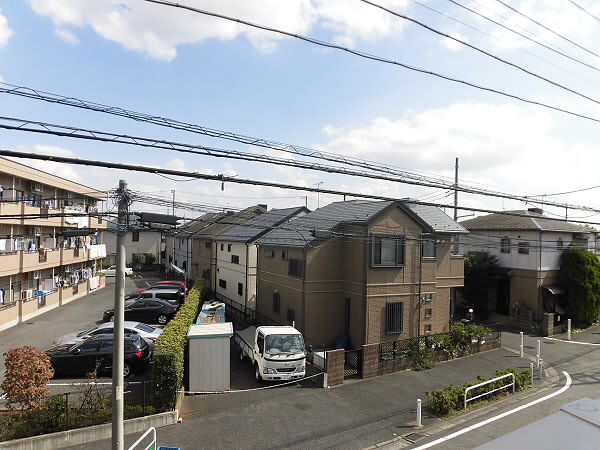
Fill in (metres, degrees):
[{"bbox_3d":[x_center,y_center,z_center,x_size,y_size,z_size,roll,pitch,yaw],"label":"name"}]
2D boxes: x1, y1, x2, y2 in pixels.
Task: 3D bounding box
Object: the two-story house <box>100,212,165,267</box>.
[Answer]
[{"bbox_3d":[-26.424,2.651,66.278,8.800,8.300,8.000,1,-2,-19],"label":"two-story house"}]

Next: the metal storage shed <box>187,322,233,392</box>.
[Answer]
[{"bbox_3d":[-3.376,4.947,15.715,1.550,2.020,2.000,1,-2,-12],"label":"metal storage shed"}]

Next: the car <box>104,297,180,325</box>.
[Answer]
[{"bbox_3d":[-9.860,5.403,26.091,4.720,1.440,1.780,1,-2,-10],"label":"car"}]

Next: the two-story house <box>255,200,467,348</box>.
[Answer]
[{"bbox_3d":[3.288,2.465,24.905,10.100,7.750,8.300,1,-1,-30],"label":"two-story house"}]

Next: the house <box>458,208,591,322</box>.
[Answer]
[{"bbox_3d":[17.130,2.744,33.125,8.000,7.900,8.500,2,-1,-32],"label":"house"}]

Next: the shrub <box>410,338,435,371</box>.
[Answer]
[{"bbox_3d":[5.242,5.513,17.944,0.950,1.280,0.720,2,-2,-32],"label":"shrub"}]

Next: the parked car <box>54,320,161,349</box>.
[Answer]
[{"bbox_3d":[-8.446,5.031,18.632,4.620,1.450,1.750,1,-1,-10],"label":"parked car"}]

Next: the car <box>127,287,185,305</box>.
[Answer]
[{"bbox_3d":[-9.970,5.189,27.811,4.350,1.500,1.720,1,-1,-10],"label":"car"}]

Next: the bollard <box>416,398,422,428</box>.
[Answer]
[{"bbox_3d":[3.710,5.817,12.907,0.120,0.830,0.120,1,-1,-30],"label":"bollard"}]

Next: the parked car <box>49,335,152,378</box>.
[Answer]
[{"bbox_3d":[-7.959,4.969,16.231,4.360,1.480,1.750,1,-1,-10],"label":"parked car"}]

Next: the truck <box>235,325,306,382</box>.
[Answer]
[{"bbox_3d":[-1.486,5.298,18.417,1.700,1.980,4.660,1,-1,-21],"label":"truck"}]

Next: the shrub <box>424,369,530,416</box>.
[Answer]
[{"bbox_3d":[6.473,5.769,14.715,4.950,0.640,0.750,2,-2,-33],"label":"shrub"}]

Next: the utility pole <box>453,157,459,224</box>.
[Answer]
[{"bbox_3d":[13.483,0.401,35.988,0.320,12.700,0.320,2,-2,-25],"label":"utility pole"}]

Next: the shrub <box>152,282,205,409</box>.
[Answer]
[{"bbox_3d":[-6.012,5.082,22.988,0.850,1.700,20.000,1,-1,-10],"label":"shrub"}]

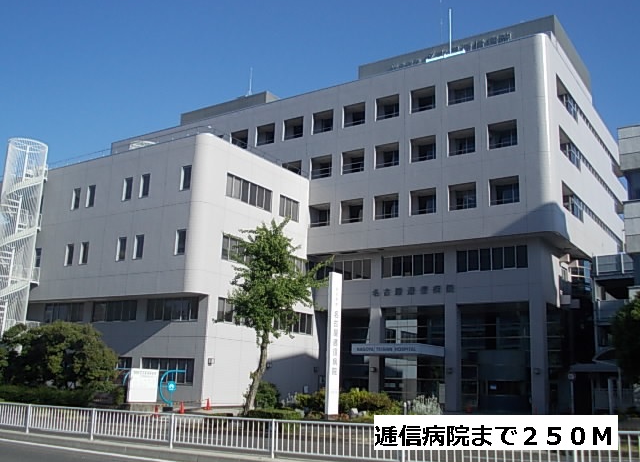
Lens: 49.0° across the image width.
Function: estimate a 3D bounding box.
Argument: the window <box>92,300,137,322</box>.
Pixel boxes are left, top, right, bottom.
[{"bbox_3d":[-14.517,5.727,49.771,4.674,1.421,0.200,-7,-16,34],"label":"window"}]

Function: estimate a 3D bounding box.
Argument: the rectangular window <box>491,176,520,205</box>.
[{"bbox_3d":[12.126,-2.584,46.142,1.966,1.778,0.300,-7,-16,34],"label":"rectangular window"}]

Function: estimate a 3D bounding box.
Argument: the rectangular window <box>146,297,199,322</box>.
[{"bbox_3d":[-9.611,5.171,45.933,4.678,1.503,0.150,-7,-16,33],"label":"rectangular window"}]

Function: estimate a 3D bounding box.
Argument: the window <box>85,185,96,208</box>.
[{"bbox_3d":[-16.752,-2.523,51.628,0.929,1.611,0.250,-7,-16,33],"label":"window"}]

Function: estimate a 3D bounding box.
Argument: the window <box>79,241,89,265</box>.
[{"bbox_3d":[-17.182,1.702,51.571,0.871,1.659,0.200,-7,-16,34],"label":"window"}]

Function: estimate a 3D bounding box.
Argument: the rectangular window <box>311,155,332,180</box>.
[{"bbox_3d":[0.212,-4.968,55.503,1.905,1.758,0.300,-7,-16,34],"label":"rectangular window"}]

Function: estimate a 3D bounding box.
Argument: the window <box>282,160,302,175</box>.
[{"bbox_3d":[-2.318,-4.659,57.273,1.992,1.764,0.250,-7,-16,33],"label":"window"}]

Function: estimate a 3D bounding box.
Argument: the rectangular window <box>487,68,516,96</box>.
[{"bbox_3d":[12.395,-10.064,47.856,1.966,1.778,0.300,-7,-16,34],"label":"rectangular window"}]

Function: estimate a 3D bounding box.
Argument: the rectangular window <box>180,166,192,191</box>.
[{"bbox_3d":[-8.795,-3.478,46.398,0.929,1.611,0.250,-7,-16,33],"label":"rectangular window"}]

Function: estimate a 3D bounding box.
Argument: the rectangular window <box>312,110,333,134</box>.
[{"bbox_3d":[0.283,-8.537,55.722,2.024,1.770,0.300,-7,-16,33],"label":"rectangular window"}]

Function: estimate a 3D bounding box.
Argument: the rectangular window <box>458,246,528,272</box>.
[{"bbox_3d":[11.447,1.923,46.833,4.897,1.507,0.150,-7,-16,33],"label":"rectangular window"}]

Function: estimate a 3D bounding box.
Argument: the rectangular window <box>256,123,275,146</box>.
[{"bbox_3d":[-4.644,-8.160,59.772,1.992,1.764,0.250,-7,-16,33],"label":"rectangular window"}]

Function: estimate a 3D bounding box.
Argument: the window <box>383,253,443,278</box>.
[{"bbox_3d":[6.614,2.467,50.096,4.918,1.510,0.200,-7,-16,34],"label":"window"}]

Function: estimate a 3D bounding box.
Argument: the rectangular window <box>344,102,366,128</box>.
[{"bbox_3d":[2.715,-9.044,54.935,1.992,1.764,0.250,-7,-16,33],"label":"rectangular window"}]

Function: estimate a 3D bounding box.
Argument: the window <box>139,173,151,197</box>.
[{"bbox_3d":[-12.205,-3.123,49.329,0.854,1.666,0.200,-7,-16,34],"label":"window"}]

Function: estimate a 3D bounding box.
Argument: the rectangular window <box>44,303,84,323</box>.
[{"bbox_3d":[-19.044,6.132,52.527,4.506,1.435,0.200,-7,-16,33],"label":"rectangular window"}]

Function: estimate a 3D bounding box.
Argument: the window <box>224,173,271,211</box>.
[{"bbox_3d":[-4.899,-2.574,48.844,0.150,1.614,4.955,-7,-16,33],"label":"window"}]

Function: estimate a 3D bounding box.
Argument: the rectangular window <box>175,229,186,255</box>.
[{"bbox_3d":[-8.830,0.764,44.892,0.870,1.626,0.200,-7,-16,33],"label":"rectangular window"}]

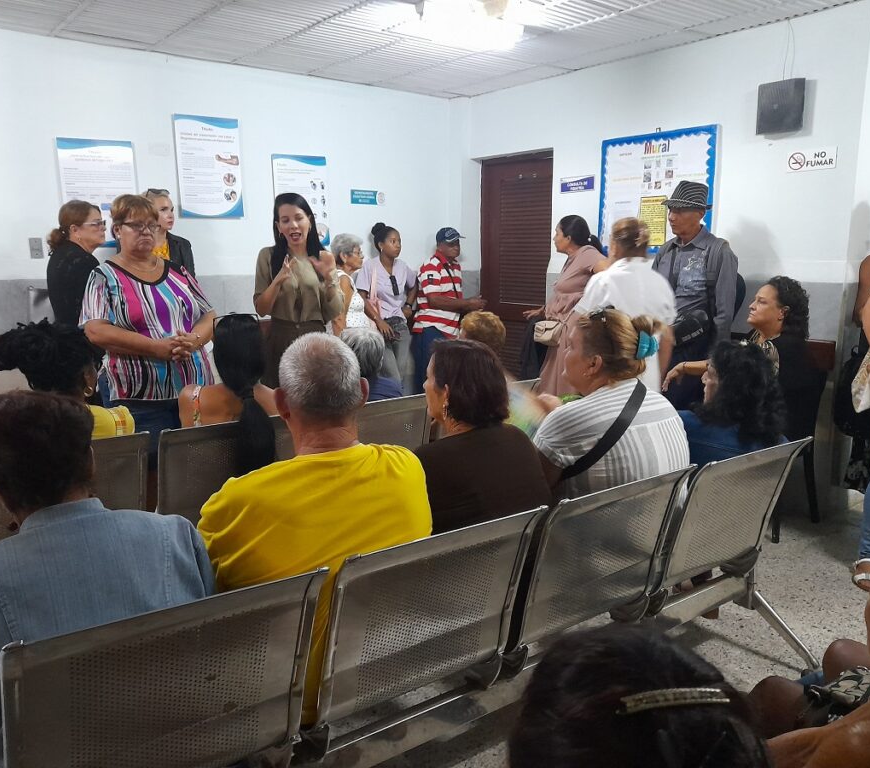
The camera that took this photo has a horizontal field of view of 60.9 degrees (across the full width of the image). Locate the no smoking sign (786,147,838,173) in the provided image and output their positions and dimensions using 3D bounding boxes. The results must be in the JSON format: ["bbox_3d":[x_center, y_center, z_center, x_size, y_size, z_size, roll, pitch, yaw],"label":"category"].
[{"bbox_3d":[1.988,-1.183,3.903,0.010,0.106,0.260,-7,13,-36],"label":"no smoking sign"}]

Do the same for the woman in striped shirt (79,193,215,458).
[{"bbox_3d":[-1.202,-0.007,3.221,0.540,1.589,0.370,-5,11,-27],"label":"woman in striped shirt"}]

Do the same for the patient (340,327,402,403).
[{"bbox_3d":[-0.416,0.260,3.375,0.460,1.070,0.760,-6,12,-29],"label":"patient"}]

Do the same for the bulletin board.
[{"bbox_3d":[1.395,-1.196,4.671,0.045,0.740,0.870,-7,13,-36],"label":"bulletin board"}]

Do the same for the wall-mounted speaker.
[{"bbox_3d":[1.733,-1.370,3.686,0.130,0.250,0.215,-8,13,-37],"label":"wall-mounted speaker"}]

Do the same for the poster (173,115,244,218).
[{"bbox_3d":[-1.481,-1.427,4.876,0.430,0.640,0.015,-7,12,-35],"label":"poster"}]

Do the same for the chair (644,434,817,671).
[{"bbox_3d":[0.850,0.551,2.542,0.540,0.793,0.620,-7,12,-34],"label":"chair"}]

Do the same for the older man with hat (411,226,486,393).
[{"bbox_3d":[0.096,-0.355,5.437,0.480,1.558,0.470,5,11,25],"label":"older man with hat"}]

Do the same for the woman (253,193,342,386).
[{"bbox_3d":[-0.637,-0.081,3.544,0.430,1.625,0.360,-3,11,-17],"label":"woman"}]

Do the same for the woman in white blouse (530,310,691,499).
[{"bbox_3d":[0.360,0.368,2.320,0.530,1.217,0.780,-8,13,-38],"label":"woman in white blouse"}]

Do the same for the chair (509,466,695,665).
[{"bbox_3d":[0.371,0.609,2.215,0.540,0.793,0.620,-7,12,-34],"label":"chair"}]

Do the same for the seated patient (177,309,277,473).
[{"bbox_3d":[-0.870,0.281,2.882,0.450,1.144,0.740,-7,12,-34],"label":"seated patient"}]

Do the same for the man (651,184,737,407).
[{"bbox_3d":[1.283,-0.169,3.852,0.310,1.715,0.450,-9,14,-41],"label":"man"}]

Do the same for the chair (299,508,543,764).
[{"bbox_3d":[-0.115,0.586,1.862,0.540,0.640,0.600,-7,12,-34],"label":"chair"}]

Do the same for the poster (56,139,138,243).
[{"bbox_3d":[-1.891,-1.075,4.182,0.400,0.590,0.020,-8,13,-38],"label":"poster"}]

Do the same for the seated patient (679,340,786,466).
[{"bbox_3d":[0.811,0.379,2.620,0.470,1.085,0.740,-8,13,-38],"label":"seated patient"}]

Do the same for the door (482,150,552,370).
[{"bbox_3d":[0.632,-0.655,5.667,0.050,2.068,0.840,-8,13,-37],"label":"door"}]

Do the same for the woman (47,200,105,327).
[{"bbox_3d":[-1.766,-0.100,3.793,0.360,1.627,0.480,-4,11,-20],"label":"woman"}]

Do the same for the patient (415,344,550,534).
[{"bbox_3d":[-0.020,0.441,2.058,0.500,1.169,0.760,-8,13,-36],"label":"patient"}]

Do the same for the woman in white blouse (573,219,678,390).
[{"bbox_3d":[1.025,-0.110,4.010,0.480,1.566,0.330,-3,11,-17],"label":"woman in white blouse"}]

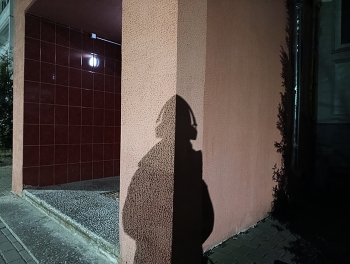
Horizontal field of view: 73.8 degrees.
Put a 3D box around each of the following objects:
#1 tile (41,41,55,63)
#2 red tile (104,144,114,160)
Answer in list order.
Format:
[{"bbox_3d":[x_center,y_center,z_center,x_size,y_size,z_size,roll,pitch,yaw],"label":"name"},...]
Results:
[{"bbox_3d":[-1.858,-1.161,3.403,0.010,0.300,0.200,2,1,43],"label":"tile"},{"bbox_3d":[-1.187,0.353,4.162,0.012,0.300,0.200,1,0,44],"label":"red tile"}]

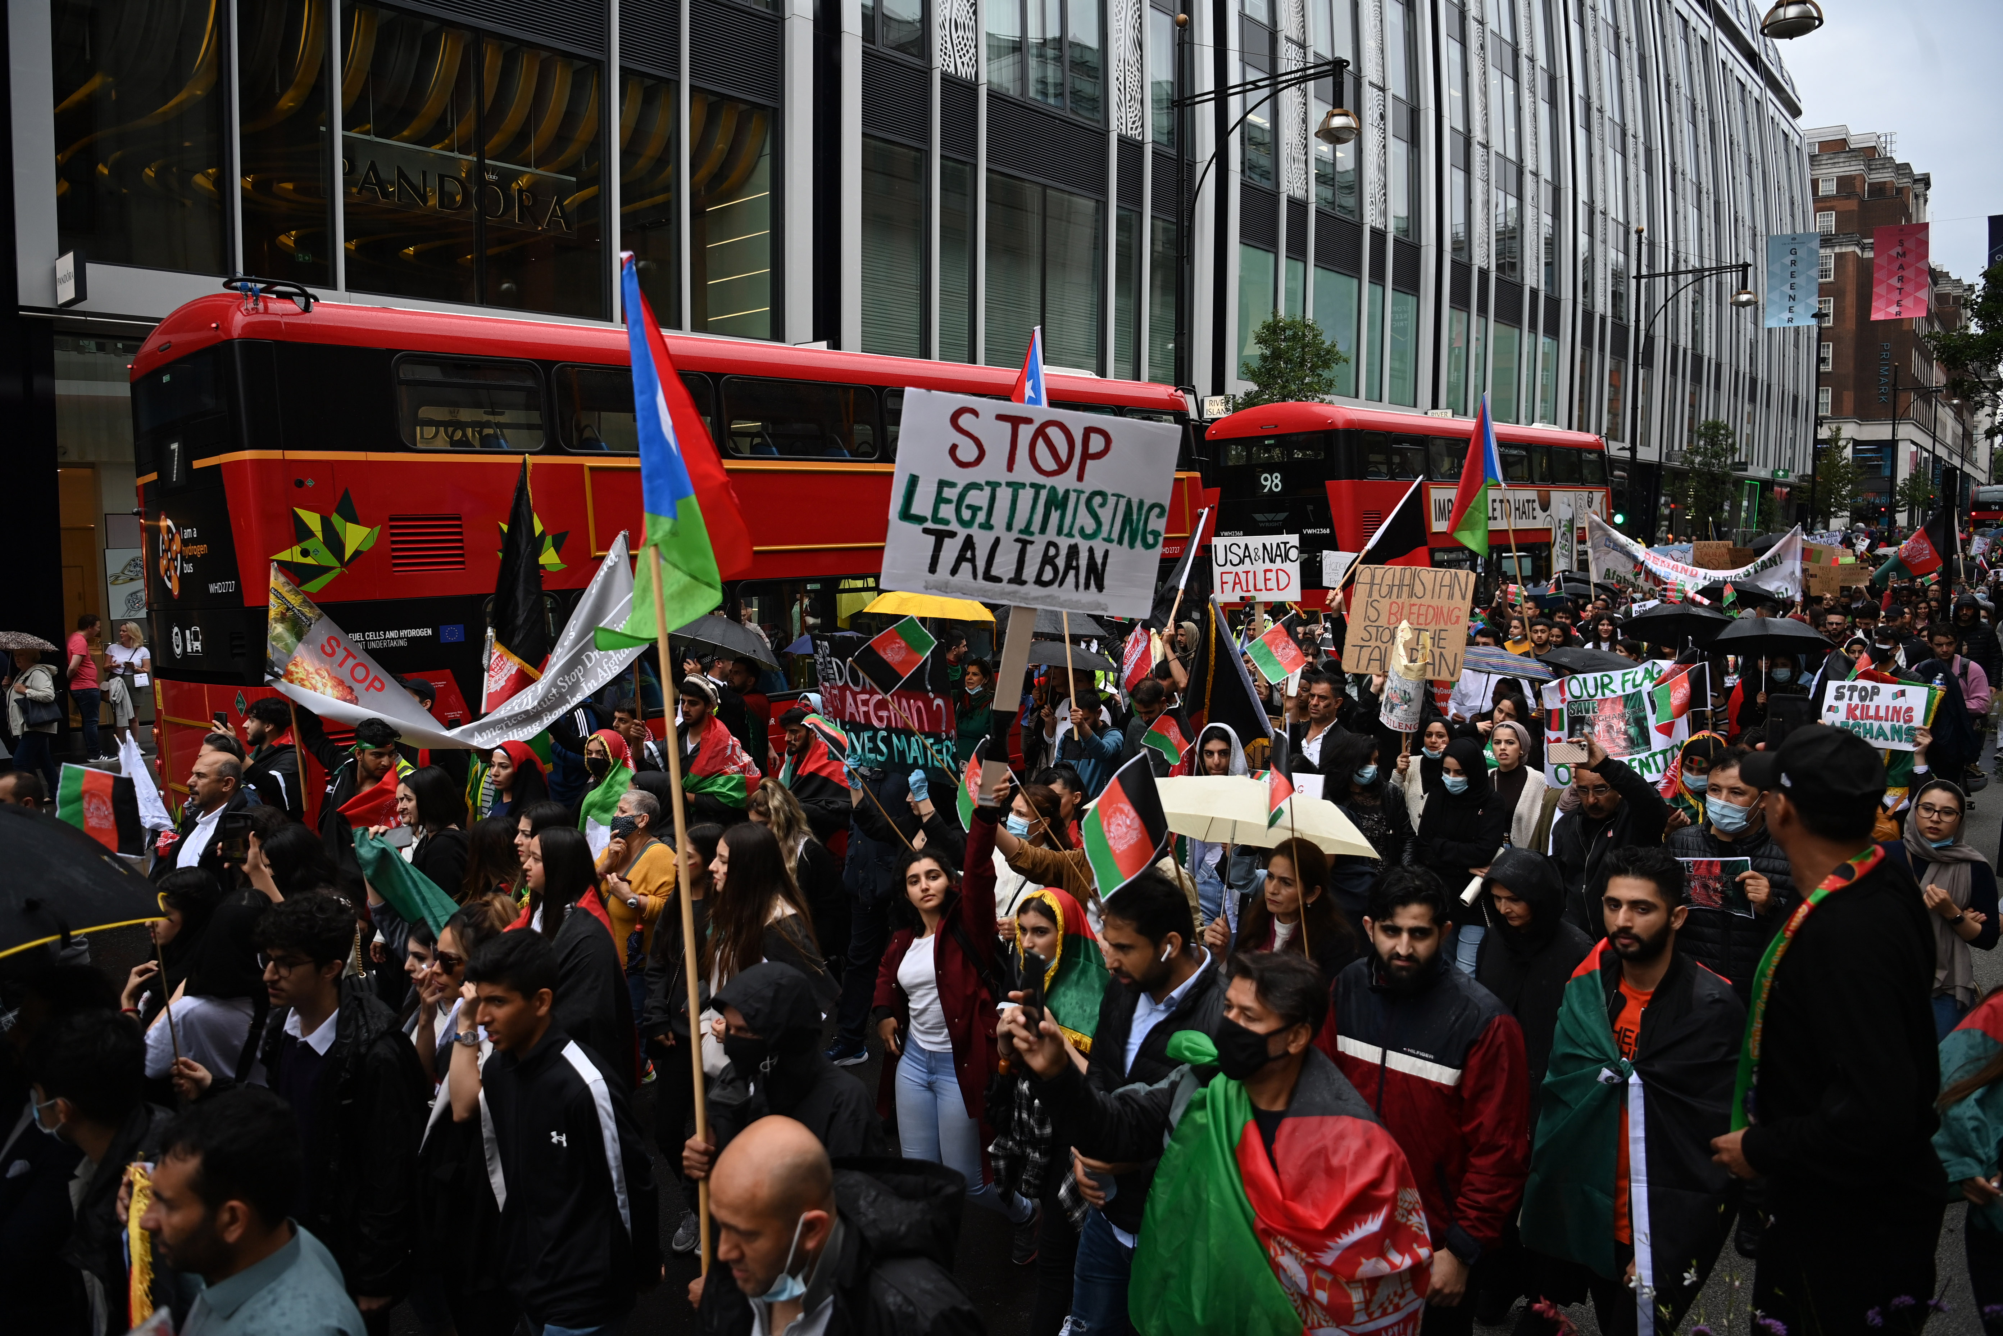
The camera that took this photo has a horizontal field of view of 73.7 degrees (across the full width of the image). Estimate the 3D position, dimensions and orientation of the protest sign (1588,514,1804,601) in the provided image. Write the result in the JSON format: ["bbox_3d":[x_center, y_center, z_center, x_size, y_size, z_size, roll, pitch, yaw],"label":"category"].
[{"bbox_3d":[8.175,-1.297,15.800,2.300,1.000,0.200,5,7,43],"label":"protest sign"}]

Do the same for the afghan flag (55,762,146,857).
[{"bbox_3d":[-2.567,0.401,3.800,0.270,0.230,0.060,-3,5,-6],"label":"afghan flag"}]

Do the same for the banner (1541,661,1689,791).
[{"bbox_3d":[2.990,0.274,6.500,0.680,0.510,0.060,-4,5,30],"label":"banner"}]

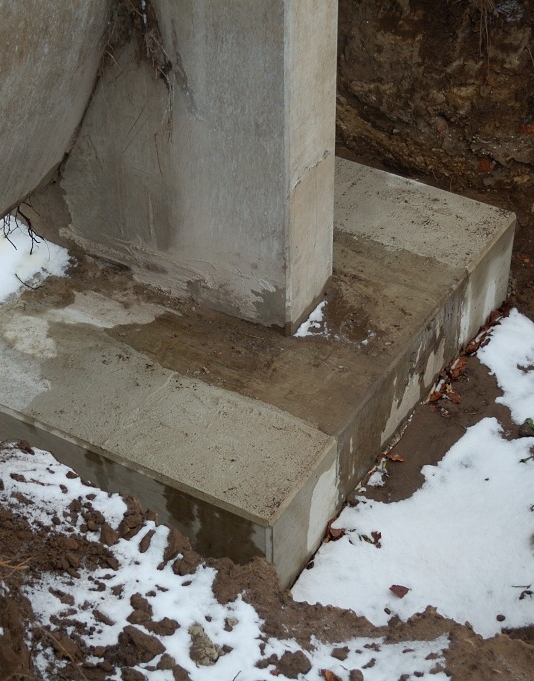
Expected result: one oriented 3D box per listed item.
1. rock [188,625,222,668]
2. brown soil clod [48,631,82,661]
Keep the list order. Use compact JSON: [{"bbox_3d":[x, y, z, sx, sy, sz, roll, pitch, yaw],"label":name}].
[{"bbox_3d":[-0.147,0.715,3.399,0.074,0.068,0.115,-10,41,-11],"label":"rock"},{"bbox_3d":[-0.550,0.829,3.938,0.095,0.060,0.080,16,43,19],"label":"brown soil clod"}]

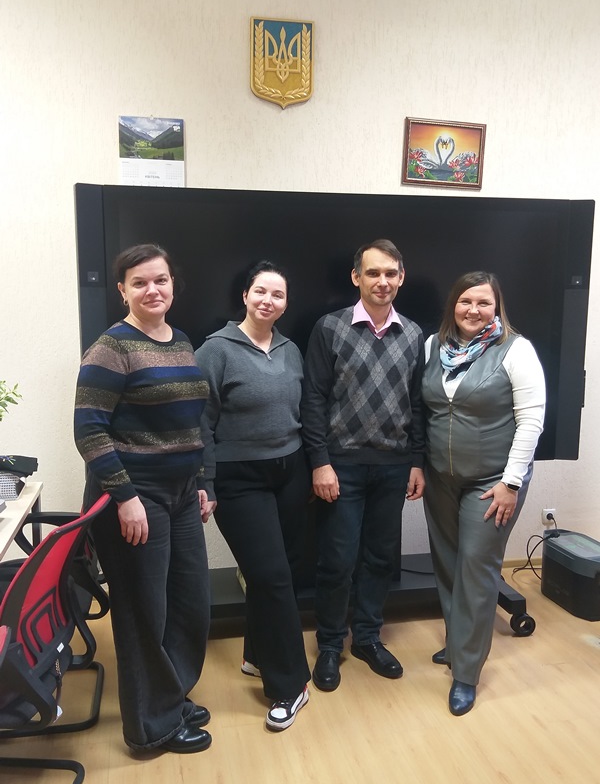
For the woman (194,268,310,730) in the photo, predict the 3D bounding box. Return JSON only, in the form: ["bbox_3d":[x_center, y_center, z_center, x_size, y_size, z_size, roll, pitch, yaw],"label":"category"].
[{"bbox_3d":[-0.164,0.363,2.162,0.460,1.650,0.420,-2,8,-12],"label":"woman"}]

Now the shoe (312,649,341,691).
[{"bbox_3d":[0.114,1.096,2.491,0.110,0.110,0.285,1,8,5],"label":"shoe"}]

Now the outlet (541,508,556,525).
[{"bbox_3d":[1.435,0.717,3.460,0.080,0.080,0.035,-1,8,-9],"label":"outlet"}]

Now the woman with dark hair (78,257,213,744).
[{"bbox_3d":[-0.504,0.370,1.973,0.480,1.685,0.400,-7,10,-43],"label":"woman with dark hair"}]

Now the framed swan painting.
[{"bbox_3d":[0.743,-1.220,3.086,0.425,0.330,0.030,1,7,-10],"label":"framed swan painting"}]

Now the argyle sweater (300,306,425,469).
[{"bbox_3d":[0.245,-0.012,2.360,0.500,0.641,0.280,-2,8,-14],"label":"argyle sweater"}]

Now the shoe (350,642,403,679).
[{"bbox_3d":[0.318,1.088,2.550,0.110,0.110,0.285,-5,9,-35],"label":"shoe"}]

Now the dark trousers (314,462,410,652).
[{"bbox_3d":[0.251,0.648,2.447,0.370,0.930,0.280,-2,8,-14],"label":"dark trousers"}]

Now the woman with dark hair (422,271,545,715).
[{"bbox_3d":[0.686,0.363,2.260,0.480,1.625,0.400,4,8,25],"label":"woman with dark hair"}]

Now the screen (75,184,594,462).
[{"bbox_3d":[0.214,-0.242,2.586,2.179,1.167,0.090,-1,8,-9],"label":"screen"}]

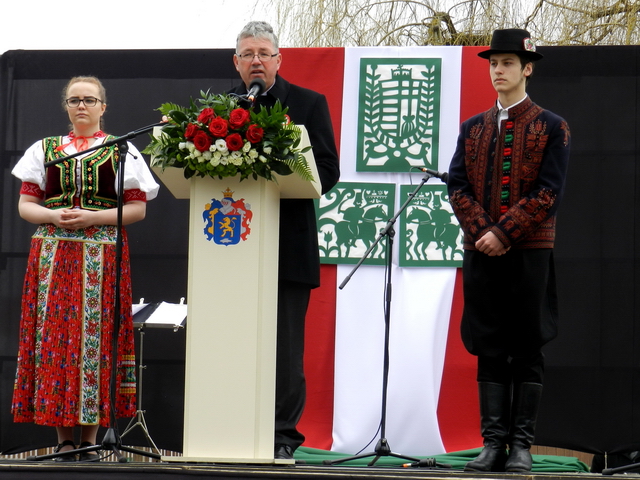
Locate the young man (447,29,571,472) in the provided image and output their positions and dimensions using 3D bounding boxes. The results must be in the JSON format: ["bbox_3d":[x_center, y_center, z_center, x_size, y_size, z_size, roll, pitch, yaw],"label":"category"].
[{"bbox_3d":[0.772,0.039,8.680,0.460,1.790,0.360,0,-6,18],"label":"young man"}]

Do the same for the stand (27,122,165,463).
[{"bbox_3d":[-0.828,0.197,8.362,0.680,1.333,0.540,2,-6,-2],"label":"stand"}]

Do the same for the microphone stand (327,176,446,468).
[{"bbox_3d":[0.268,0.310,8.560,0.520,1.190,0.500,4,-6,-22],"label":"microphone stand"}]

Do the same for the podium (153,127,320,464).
[{"bbox_3d":[-0.322,0.210,8.193,0.580,1.281,0.440,0,-6,12],"label":"podium"}]

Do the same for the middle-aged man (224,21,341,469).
[{"bbox_3d":[-0.217,-0.005,8.620,0.580,1.797,0.420,0,-6,14],"label":"middle-aged man"}]

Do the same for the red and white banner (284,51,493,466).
[{"bbox_3d":[0.374,0.048,9.750,1.140,1.880,0.180,0,-5,9],"label":"red and white banner"}]

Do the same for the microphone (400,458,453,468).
[{"bbox_3d":[0.429,0.917,8.720,0.200,0.050,0.050,0,-5,9],"label":"microphone"}]

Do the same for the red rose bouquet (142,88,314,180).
[{"bbox_3d":[-0.384,-0.425,8.820,0.680,0.370,0.380,0,-5,10],"label":"red rose bouquet"}]

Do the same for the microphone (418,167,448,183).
[{"bbox_3d":[0.473,-0.266,8.700,0.175,0.050,0.050,22,-14,-24],"label":"microphone"}]

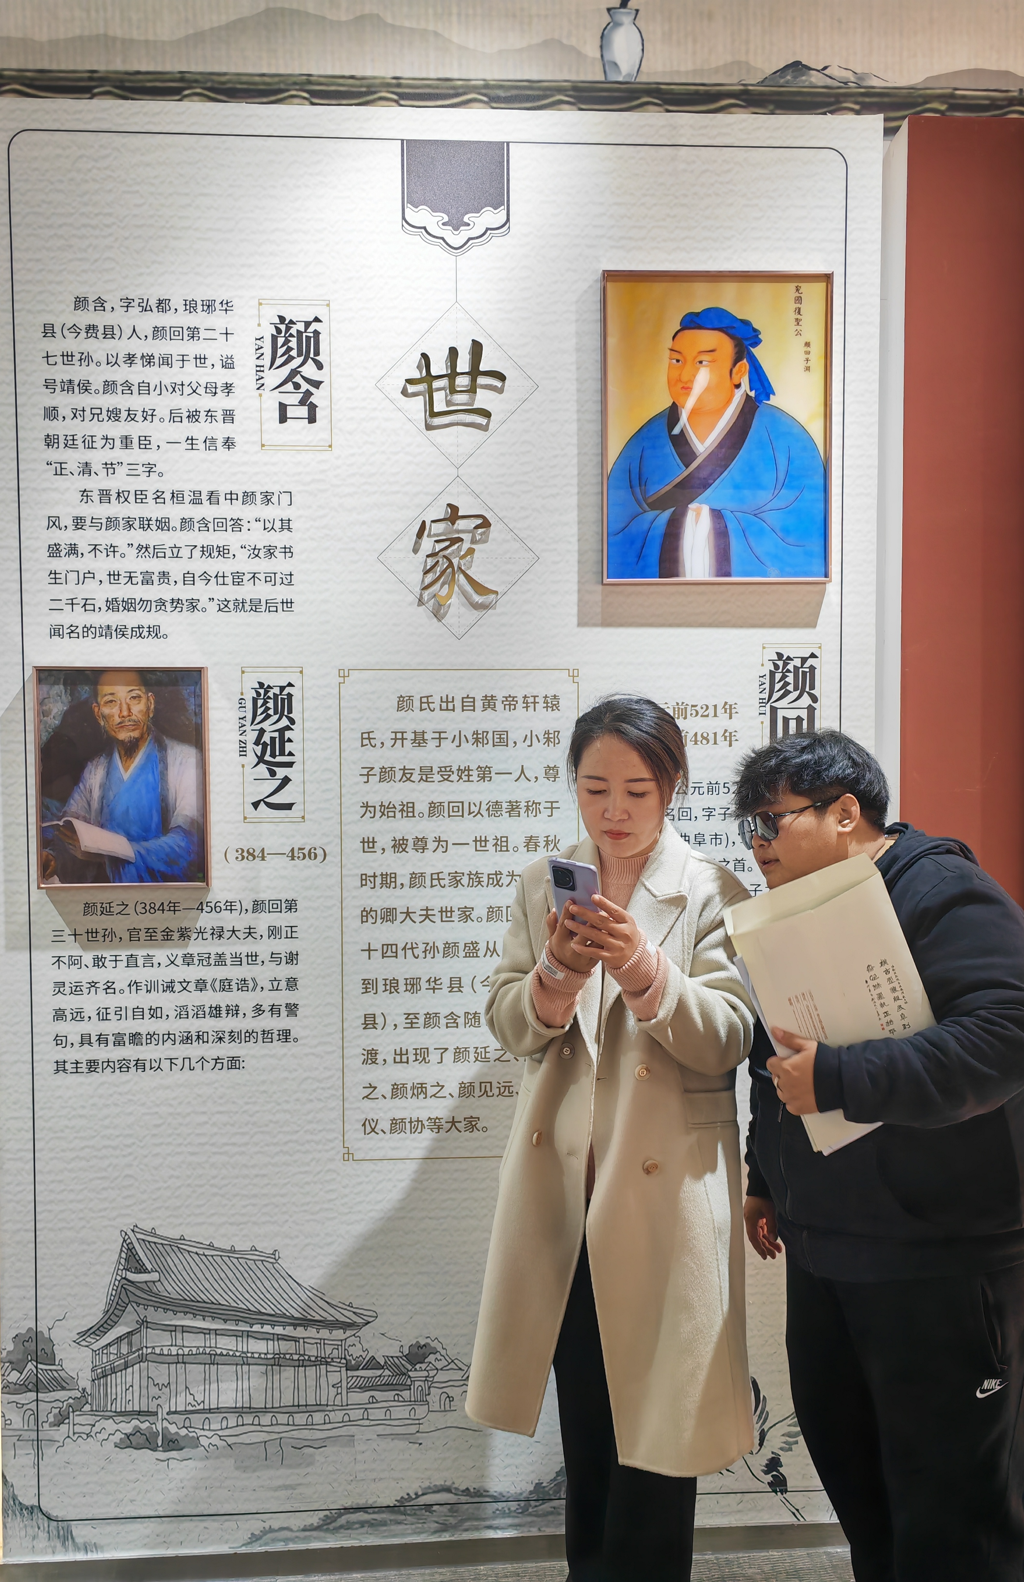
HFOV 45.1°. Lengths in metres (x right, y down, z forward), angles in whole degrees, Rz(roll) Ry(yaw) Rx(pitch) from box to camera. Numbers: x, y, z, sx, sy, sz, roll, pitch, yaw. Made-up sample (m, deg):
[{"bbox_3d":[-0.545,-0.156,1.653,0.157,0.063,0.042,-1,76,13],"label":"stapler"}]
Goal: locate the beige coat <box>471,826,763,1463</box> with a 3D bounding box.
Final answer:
[{"bbox_3d":[0.147,0.503,1.830,0.430,0.925,0.380,1,3,22],"label":"beige coat"}]

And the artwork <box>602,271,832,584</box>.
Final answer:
[{"bbox_3d":[0.374,-0.660,2.259,0.423,0.561,0.030,0,3,-3],"label":"artwork"}]

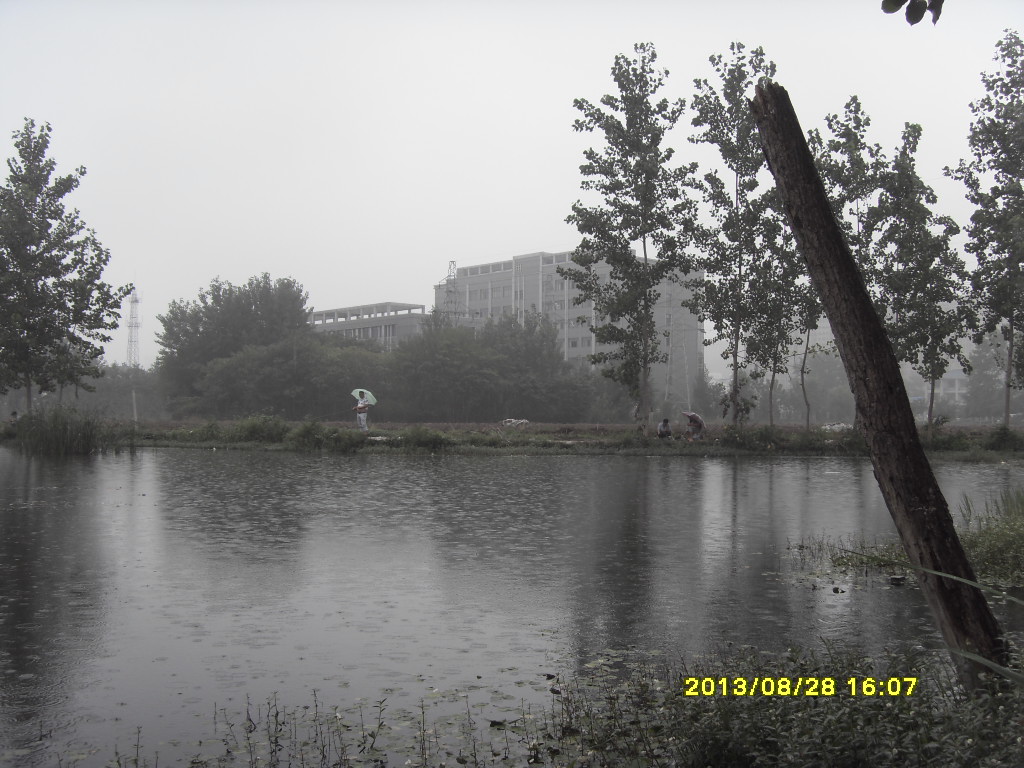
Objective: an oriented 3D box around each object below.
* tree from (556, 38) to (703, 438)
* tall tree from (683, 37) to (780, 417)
[{"bbox_3d":[4.868,-5.927,47.073,5.600,15.970,5.400,0,-1,0],"label":"tree"},{"bbox_3d":[9.408,-6.264,49.077,4.300,16.480,4.300,0,-1,0],"label":"tall tree"}]

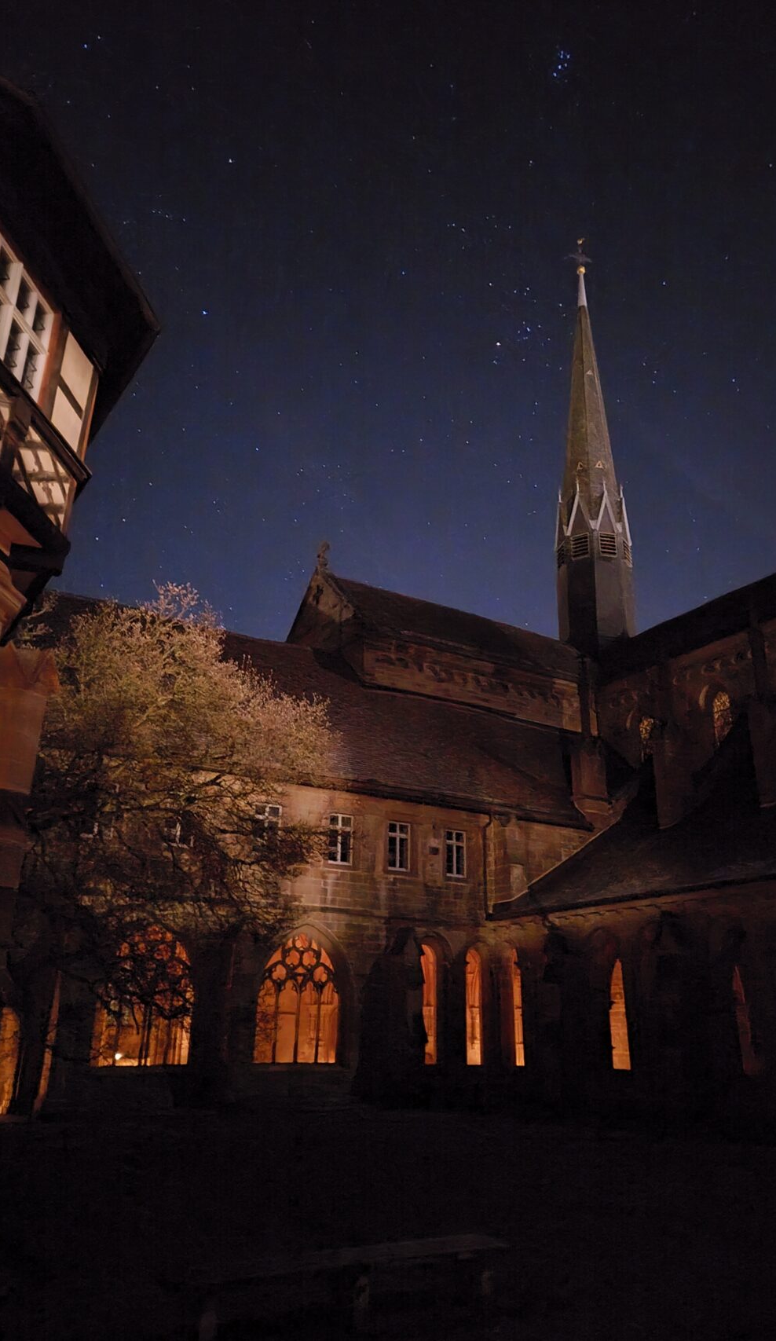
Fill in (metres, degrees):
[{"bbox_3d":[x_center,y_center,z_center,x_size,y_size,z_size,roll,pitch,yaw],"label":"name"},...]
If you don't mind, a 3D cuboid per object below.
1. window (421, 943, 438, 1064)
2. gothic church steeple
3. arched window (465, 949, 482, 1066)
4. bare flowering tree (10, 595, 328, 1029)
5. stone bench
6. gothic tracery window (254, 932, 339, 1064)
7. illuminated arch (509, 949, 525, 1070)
[{"bbox_3d":[1.228,10.139,28.301,0.650,3.470,0.300,14,-25,-29],"label":"window"},{"bbox_3d":[12.322,-14.098,56.680,4.180,29.260,4.180,14,-25,-29],"label":"gothic church steeple"},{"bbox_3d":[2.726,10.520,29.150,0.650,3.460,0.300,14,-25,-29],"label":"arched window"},{"bbox_3d":[-3.557,2.862,15.431,5.760,9.300,6.000,14,-25,-29],"label":"bare flowering tree"},{"bbox_3d":[-0.258,4.024,6.017,2.320,0.400,0.460,14,-25,-29],"label":"stone bench"},{"bbox_3d":[-2.483,9.203,26.196,2.580,3.490,0.350,14,-25,-29],"label":"gothic tracery window"},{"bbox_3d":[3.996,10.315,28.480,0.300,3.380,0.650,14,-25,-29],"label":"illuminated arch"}]

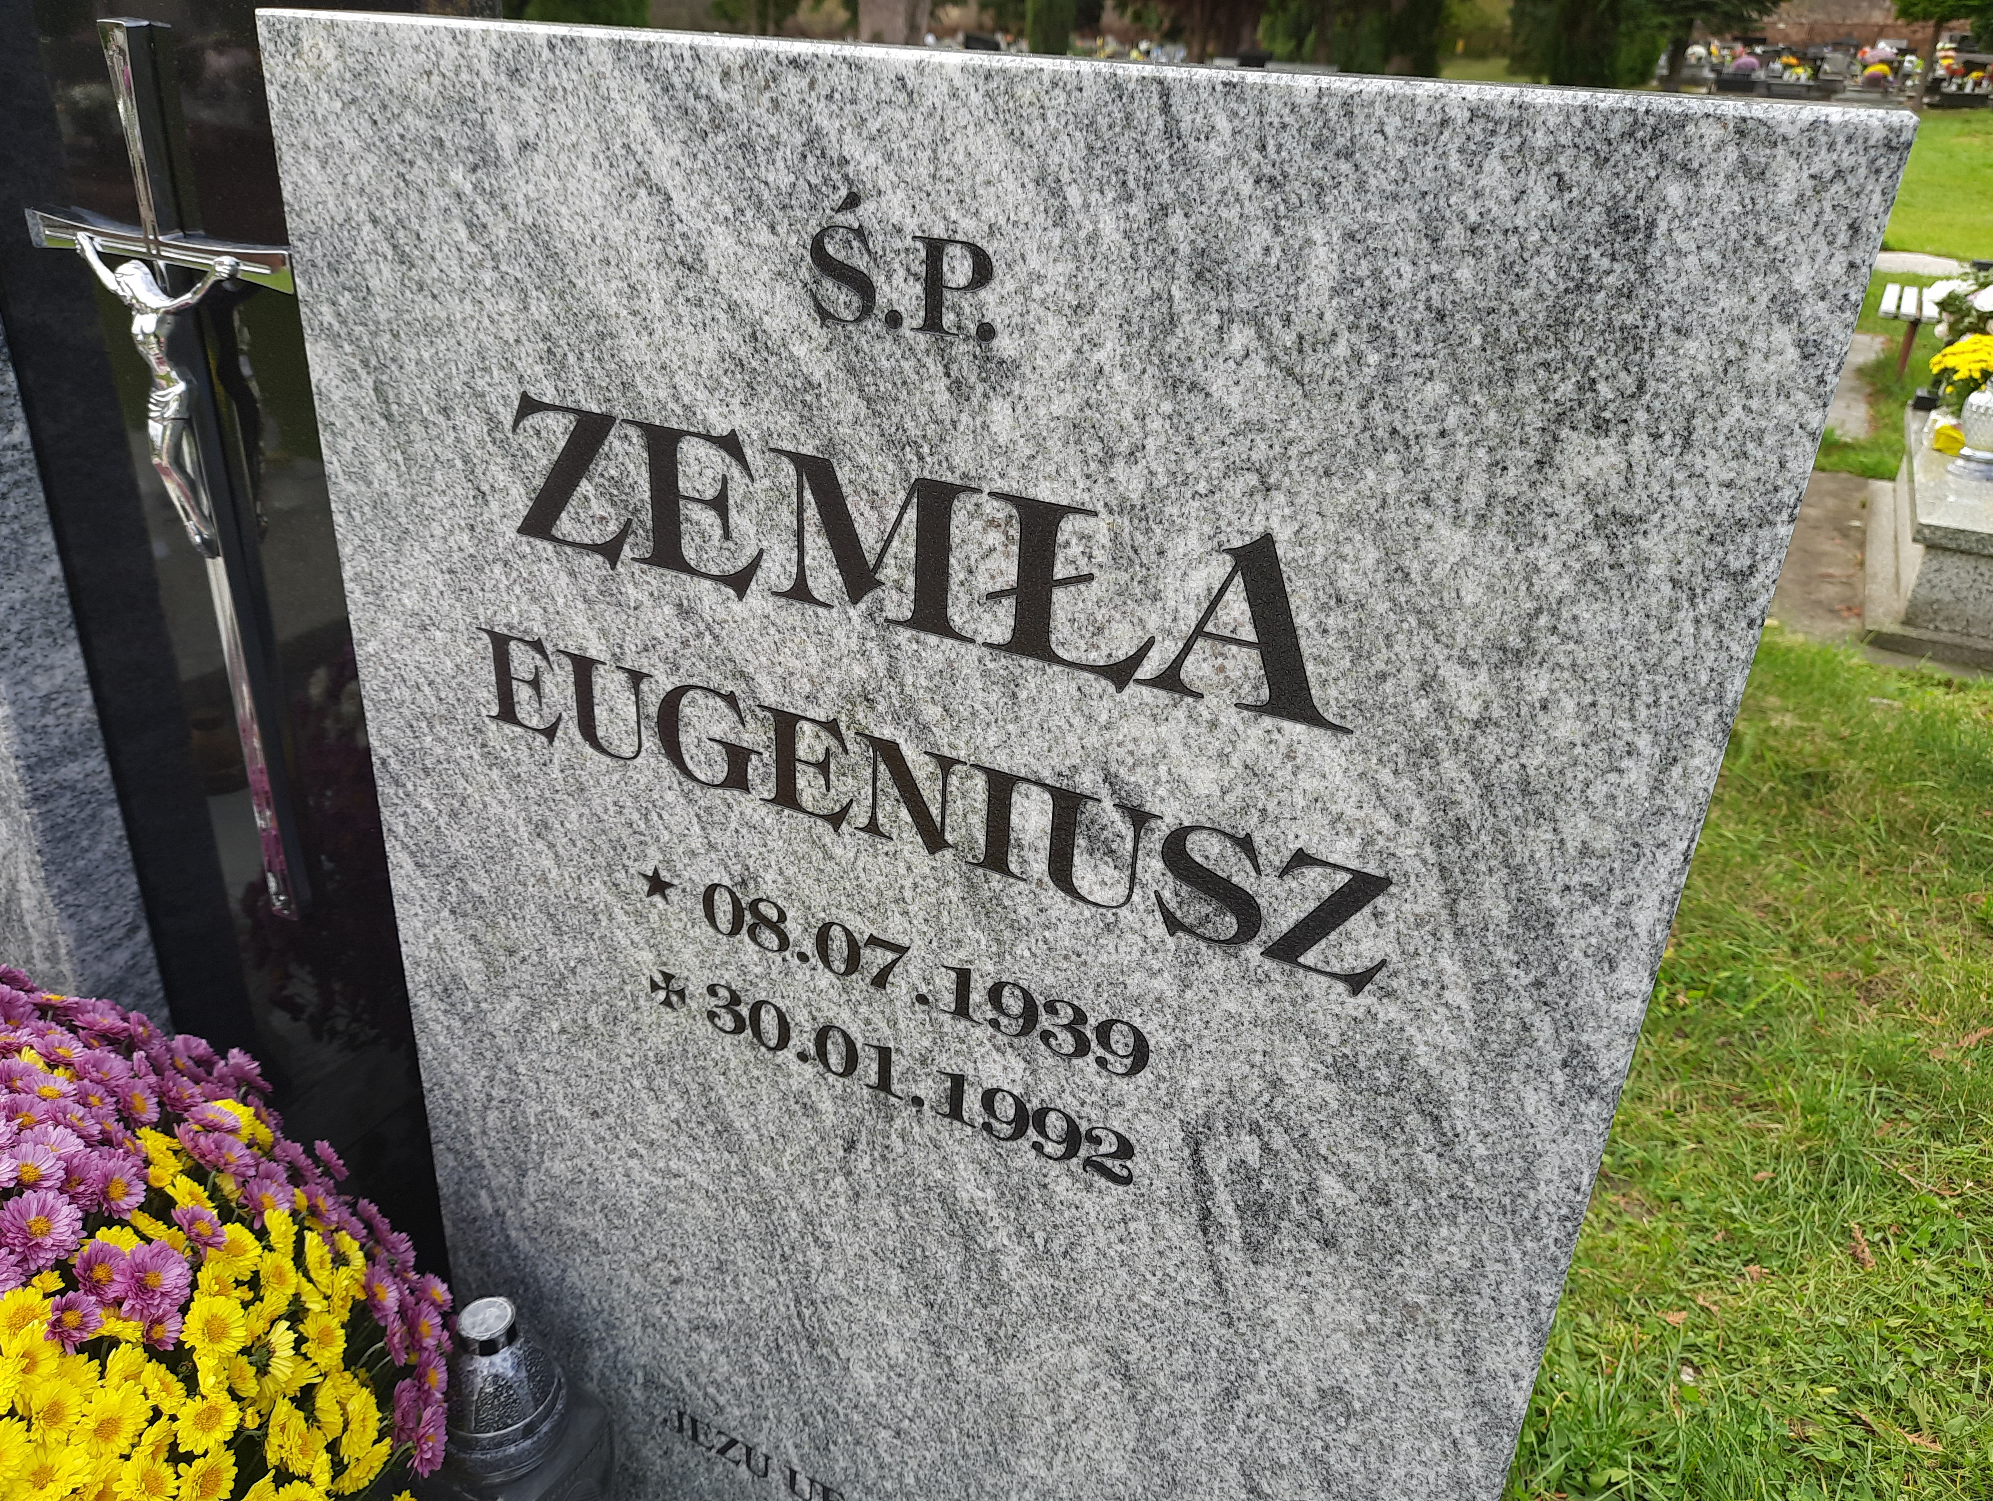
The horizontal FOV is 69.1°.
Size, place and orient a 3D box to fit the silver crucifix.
[{"bbox_3d":[-0.491,-0.135,0.888,0.221,0.560,0.040,15,28,23],"label":"silver crucifix"}]

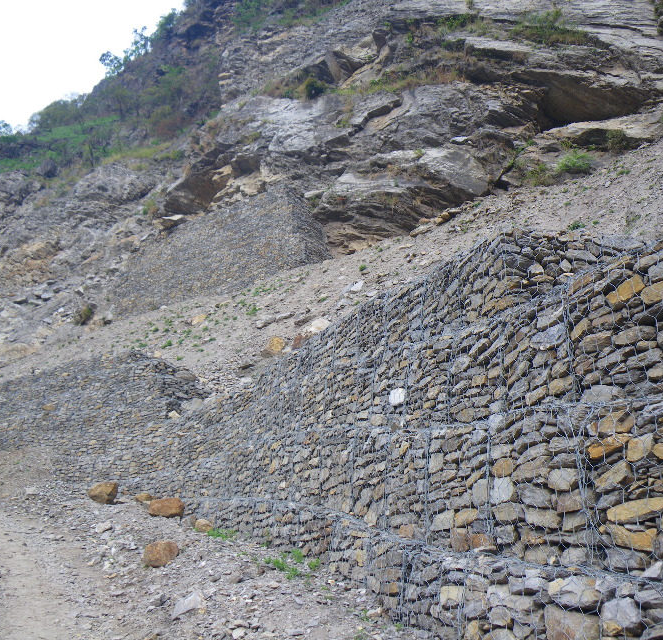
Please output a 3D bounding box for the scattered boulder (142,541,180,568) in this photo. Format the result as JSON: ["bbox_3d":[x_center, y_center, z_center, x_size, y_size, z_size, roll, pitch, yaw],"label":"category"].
[{"bbox_3d":[-2.255,3.092,9.100,0.480,0.340,0.420,3,-12,-13],"label":"scattered boulder"}]

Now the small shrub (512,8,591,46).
[{"bbox_3d":[12.059,-16.106,38.000,4.200,2.000,2.400,-4,-12,19],"label":"small shrub"}]

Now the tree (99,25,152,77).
[{"bbox_3d":[-35.821,-46.863,120.000,9.042,9.494,7.234,4,-13,-18],"label":"tree"}]

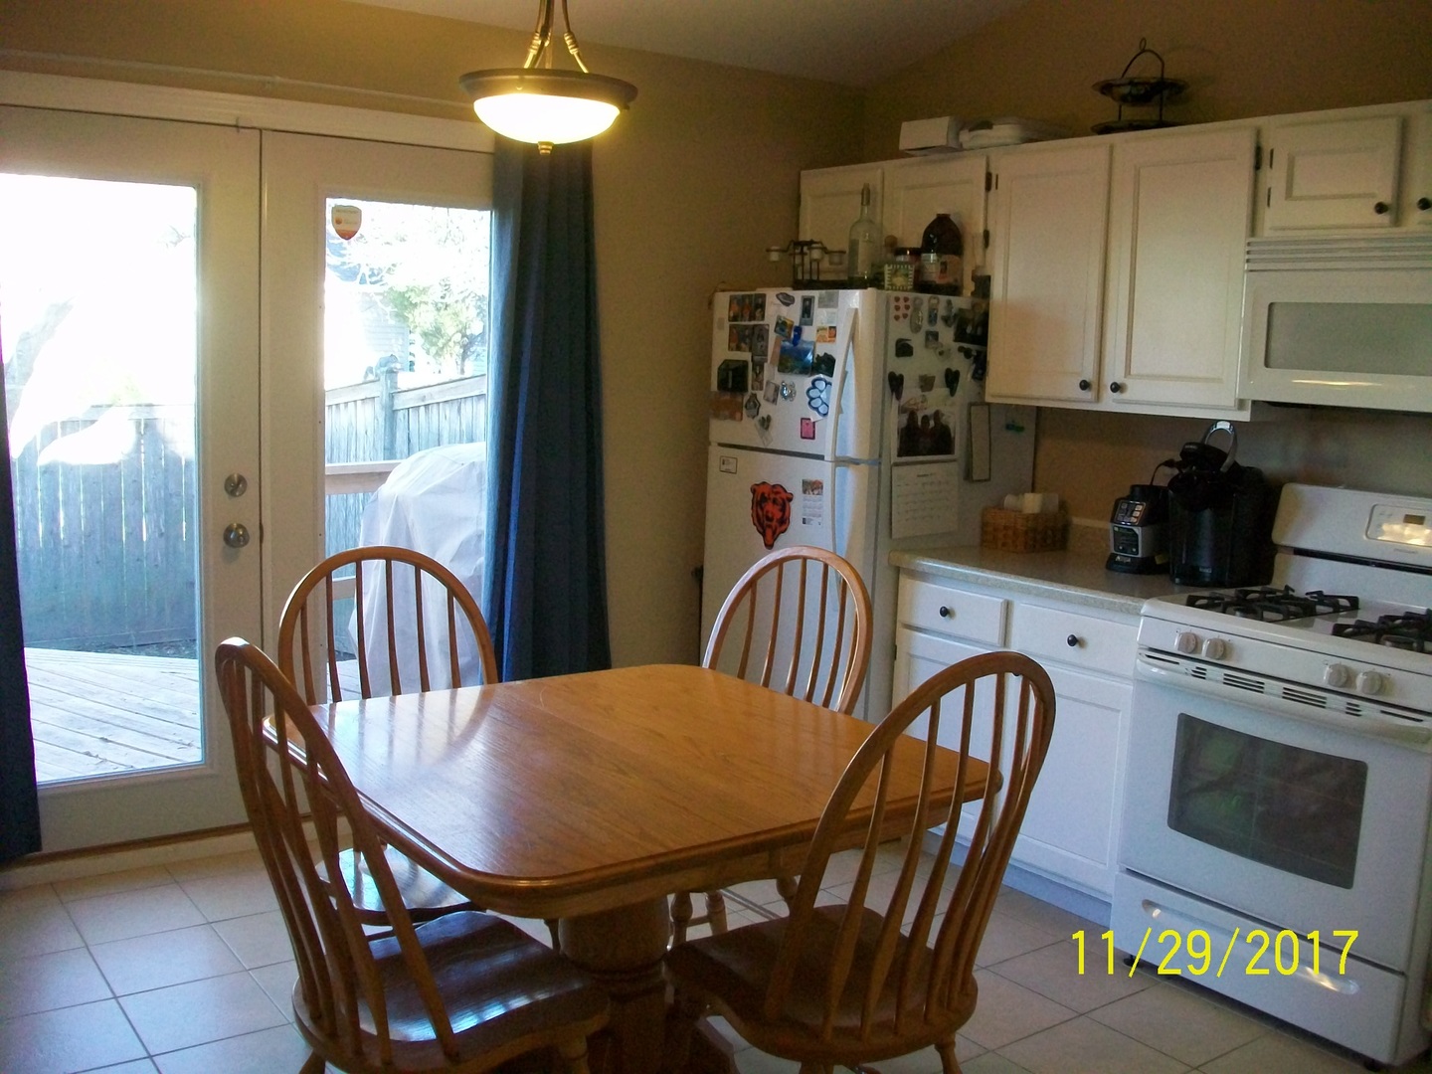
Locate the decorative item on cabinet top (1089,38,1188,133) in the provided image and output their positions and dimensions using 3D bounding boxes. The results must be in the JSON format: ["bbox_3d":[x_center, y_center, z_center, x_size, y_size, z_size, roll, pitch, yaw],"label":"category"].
[{"bbox_3d":[1.191,-1.254,3.723,0.270,0.310,0.270,-3,9,-37],"label":"decorative item on cabinet top"}]

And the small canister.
[{"bbox_3d":[0.544,-0.781,3.901,0.105,0.144,0.105,-4,9,-37],"label":"small canister"}]

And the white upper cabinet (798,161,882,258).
[{"bbox_3d":[0.533,-1.081,4.624,0.315,0.380,0.450,-3,9,-37],"label":"white upper cabinet"}]

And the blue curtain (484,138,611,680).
[{"bbox_3d":[-0.541,-0.265,4.322,0.490,2.120,0.120,-4,9,-37],"label":"blue curtain"}]

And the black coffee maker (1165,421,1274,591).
[{"bbox_3d":[1.346,-0.091,3.518,0.230,0.420,0.190,-5,10,-42],"label":"black coffee maker"}]

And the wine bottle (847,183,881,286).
[{"bbox_3d":[0.459,-0.916,4.074,0.100,0.347,0.100,2,7,0],"label":"wine bottle"}]

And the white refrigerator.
[{"bbox_3d":[0.478,0.061,4.381,0.780,1.685,0.735,-3,9,-37],"label":"white refrigerator"}]

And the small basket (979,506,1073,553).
[{"bbox_3d":[0.980,-0.024,4.181,0.220,0.120,0.165,-3,9,-37],"label":"small basket"}]

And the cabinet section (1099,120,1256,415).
[{"bbox_3d":[1.337,-0.708,3.594,0.300,0.730,0.420,-4,10,-37],"label":"cabinet section"}]

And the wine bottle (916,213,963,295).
[{"bbox_3d":[0.665,-0.826,3.886,0.128,0.250,0.128,2,8,0],"label":"wine bottle"}]

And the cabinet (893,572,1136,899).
[{"bbox_3d":[1.027,0.531,3.829,0.620,0.830,0.915,-3,9,-37],"label":"cabinet"}]

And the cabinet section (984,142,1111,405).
[{"bbox_3d":[1.078,-0.767,3.940,0.300,0.730,0.425,-4,10,-37],"label":"cabinet section"}]

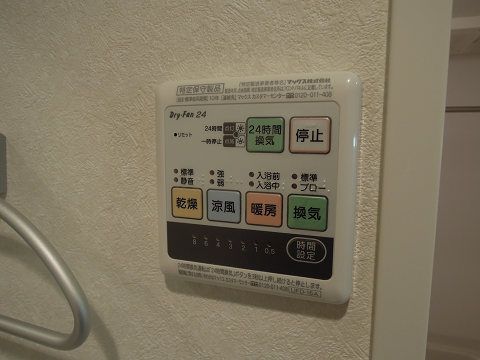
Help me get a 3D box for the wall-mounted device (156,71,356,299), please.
[{"bbox_3d":[0.005,0.005,0.188,0.116,0.120,0.017,3,8,18],"label":"wall-mounted device"}]

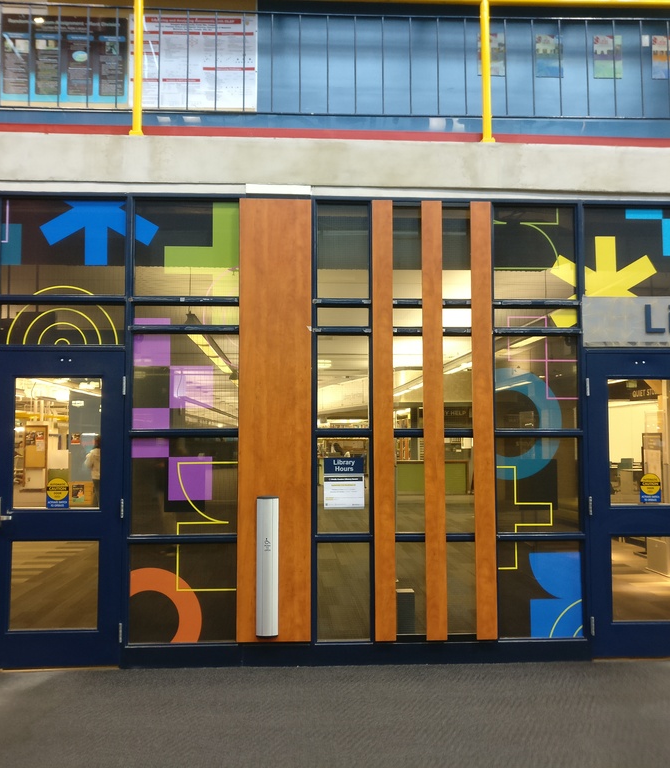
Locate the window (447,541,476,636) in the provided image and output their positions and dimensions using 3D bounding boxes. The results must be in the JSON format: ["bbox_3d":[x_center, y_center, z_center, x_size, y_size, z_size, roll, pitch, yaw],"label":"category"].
[{"bbox_3d":[0.880,1.421,5.759,0.204,0.643,0.050,0,-4,-3],"label":"window"}]

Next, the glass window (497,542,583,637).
[{"bbox_3d":[1.436,1.434,5.779,0.605,0.676,0.050,0,-4,-3],"label":"glass window"}]

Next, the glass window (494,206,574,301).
[{"bbox_3d":[1.439,-0.940,5.957,0.605,0.679,0.050,0,-4,-3],"label":"glass window"}]

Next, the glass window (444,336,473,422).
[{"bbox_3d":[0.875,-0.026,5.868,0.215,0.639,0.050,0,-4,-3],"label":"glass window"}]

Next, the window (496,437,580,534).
[{"bbox_3d":[1.438,0.717,5.848,0.596,0.684,0.050,0,-4,-3],"label":"window"}]

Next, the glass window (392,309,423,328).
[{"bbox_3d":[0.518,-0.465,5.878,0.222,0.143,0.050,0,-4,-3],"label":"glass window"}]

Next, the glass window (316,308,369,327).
[{"bbox_3d":[0.060,-0.468,5.852,0.375,0.132,0.050,0,-4,-3],"label":"glass window"}]

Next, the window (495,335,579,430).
[{"bbox_3d":[1.438,-0.009,5.887,0.609,0.677,0.050,0,-4,-3],"label":"window"}]

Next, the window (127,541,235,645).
[{"bbox_3d":[-1.033,1.424,5.655,0.738,0.682,0.050,0,-4,-3],"label":"window"}]

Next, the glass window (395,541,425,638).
[{"bbox_3d":[0.527,1.419,5.739,0.209,0.648,0.050,0,-4,-3],"label":"glass window"}]

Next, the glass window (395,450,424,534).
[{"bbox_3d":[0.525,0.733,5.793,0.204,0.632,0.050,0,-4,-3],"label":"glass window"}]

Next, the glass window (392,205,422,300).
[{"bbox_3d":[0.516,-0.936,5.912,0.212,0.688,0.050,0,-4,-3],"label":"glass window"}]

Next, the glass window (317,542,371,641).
[{"bbox_3d":[0.064,1.431,5.717,0.370,0.666,0.050,0,-4,-3],"label":"glass window"}]

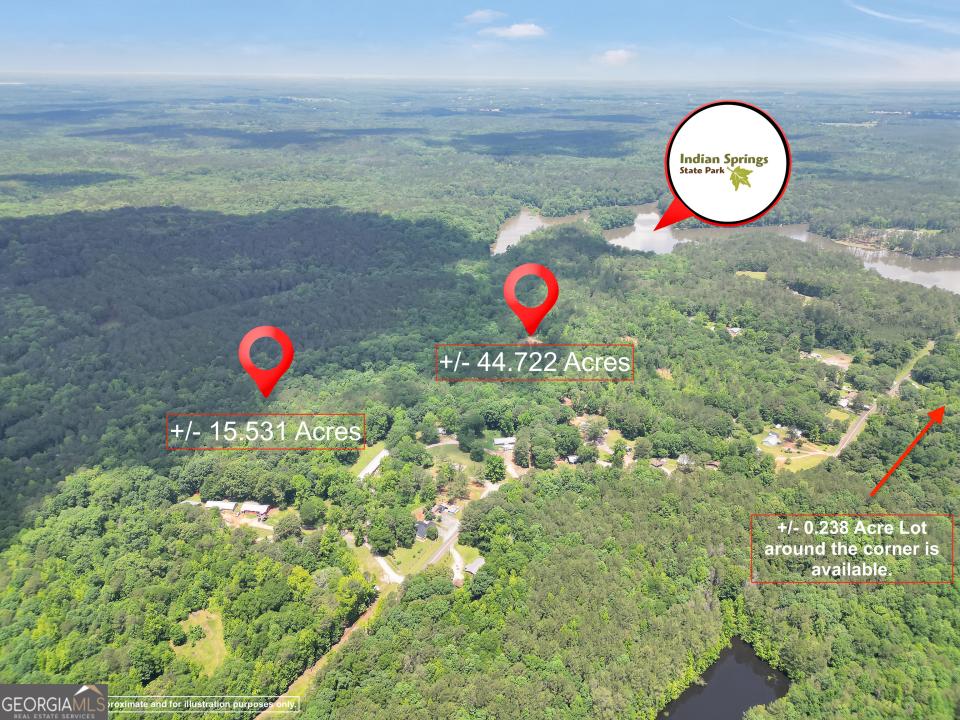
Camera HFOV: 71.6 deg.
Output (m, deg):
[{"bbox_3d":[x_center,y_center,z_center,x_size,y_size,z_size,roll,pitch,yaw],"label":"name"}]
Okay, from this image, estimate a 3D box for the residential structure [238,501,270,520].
[{"bbox_3d":[-157.432,105.165,466.340,18.800,4.300,10.200,2,24,5],"label":"residential structure"}]

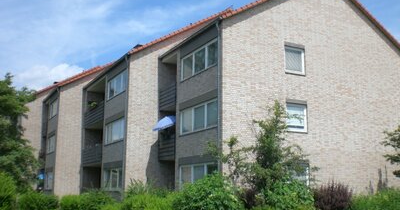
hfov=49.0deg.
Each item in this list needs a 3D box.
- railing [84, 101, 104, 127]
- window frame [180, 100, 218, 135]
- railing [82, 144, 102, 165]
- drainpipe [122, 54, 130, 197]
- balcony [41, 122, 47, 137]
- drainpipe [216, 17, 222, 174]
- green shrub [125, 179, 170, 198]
[{"bbox_3d":[-7.288,0.757,29.992,0.120,1.100,5.100,6,-12,-27],"label":"railing"},{"bbox_3d":[-0.105,0.610,20.573,0.120,1.220,3.650,6,-12,-28],"label":"window frame"},{"bbox_3d":[-7.307,3.409,29.486,0.120,1.100,5.100,6,-12,-27],"label":"railing"},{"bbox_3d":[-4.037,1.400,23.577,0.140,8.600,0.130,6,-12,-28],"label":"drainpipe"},{"bbox_3d":[-13.086,2.039,36.878,0.100,1.100,2.400,6,-12,-28],"label":"balcony"},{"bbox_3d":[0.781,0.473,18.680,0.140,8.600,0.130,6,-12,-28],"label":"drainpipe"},{"bbox_3d":[-2.112,4.187,18.440,1.850,1.960,1.600,6,-12,-27],"label":"green shrub"}]

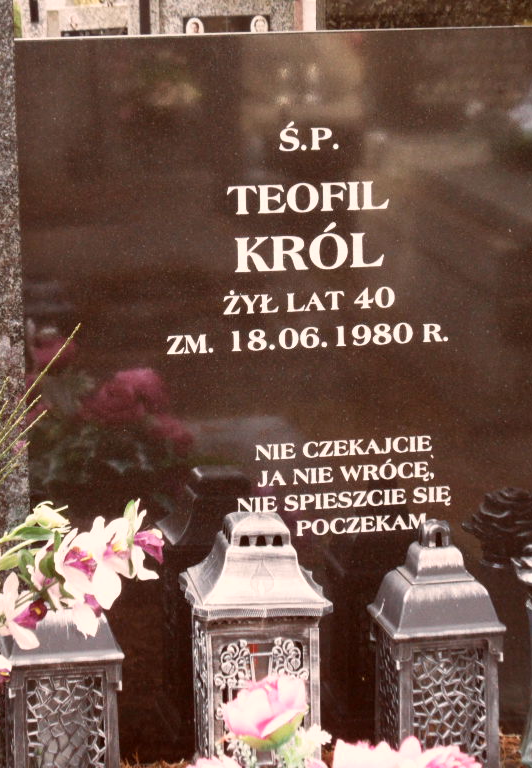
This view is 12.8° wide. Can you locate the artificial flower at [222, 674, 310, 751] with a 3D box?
[{"bbox_3d":[0.000,0.250,1.800,0.065,0.057,0.062,-1,10,0],"label":"artificial flower"}]

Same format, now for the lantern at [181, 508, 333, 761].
[{"bbox_3d":[-0.008,0.258,2.329,0.129,0.262,0.129,-3,13,-9],"label":"lantern"}]

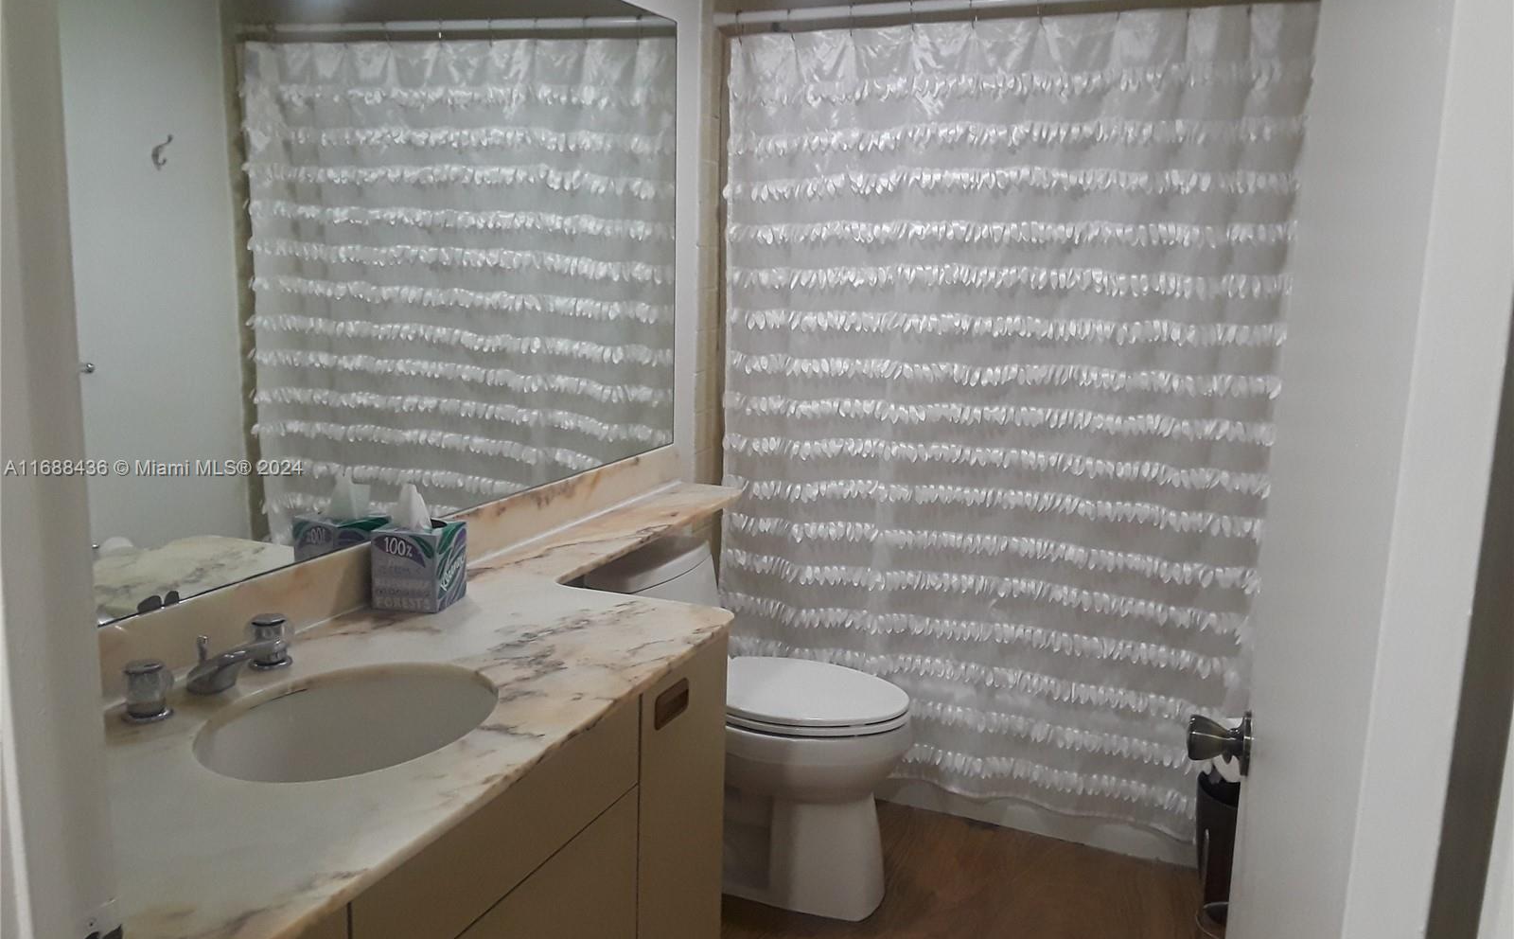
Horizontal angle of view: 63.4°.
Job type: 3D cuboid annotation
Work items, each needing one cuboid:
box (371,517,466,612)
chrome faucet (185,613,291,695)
[{"bbox_3d":[-0.537,0.151,1.954,0.108,0.127,0.105,3,11,11],"label":"box"},{"bbox_3d":[-0.668,0.249,1.579,0.179,0.082,0.058,6,11,23],"label":"chrome faucet"}]

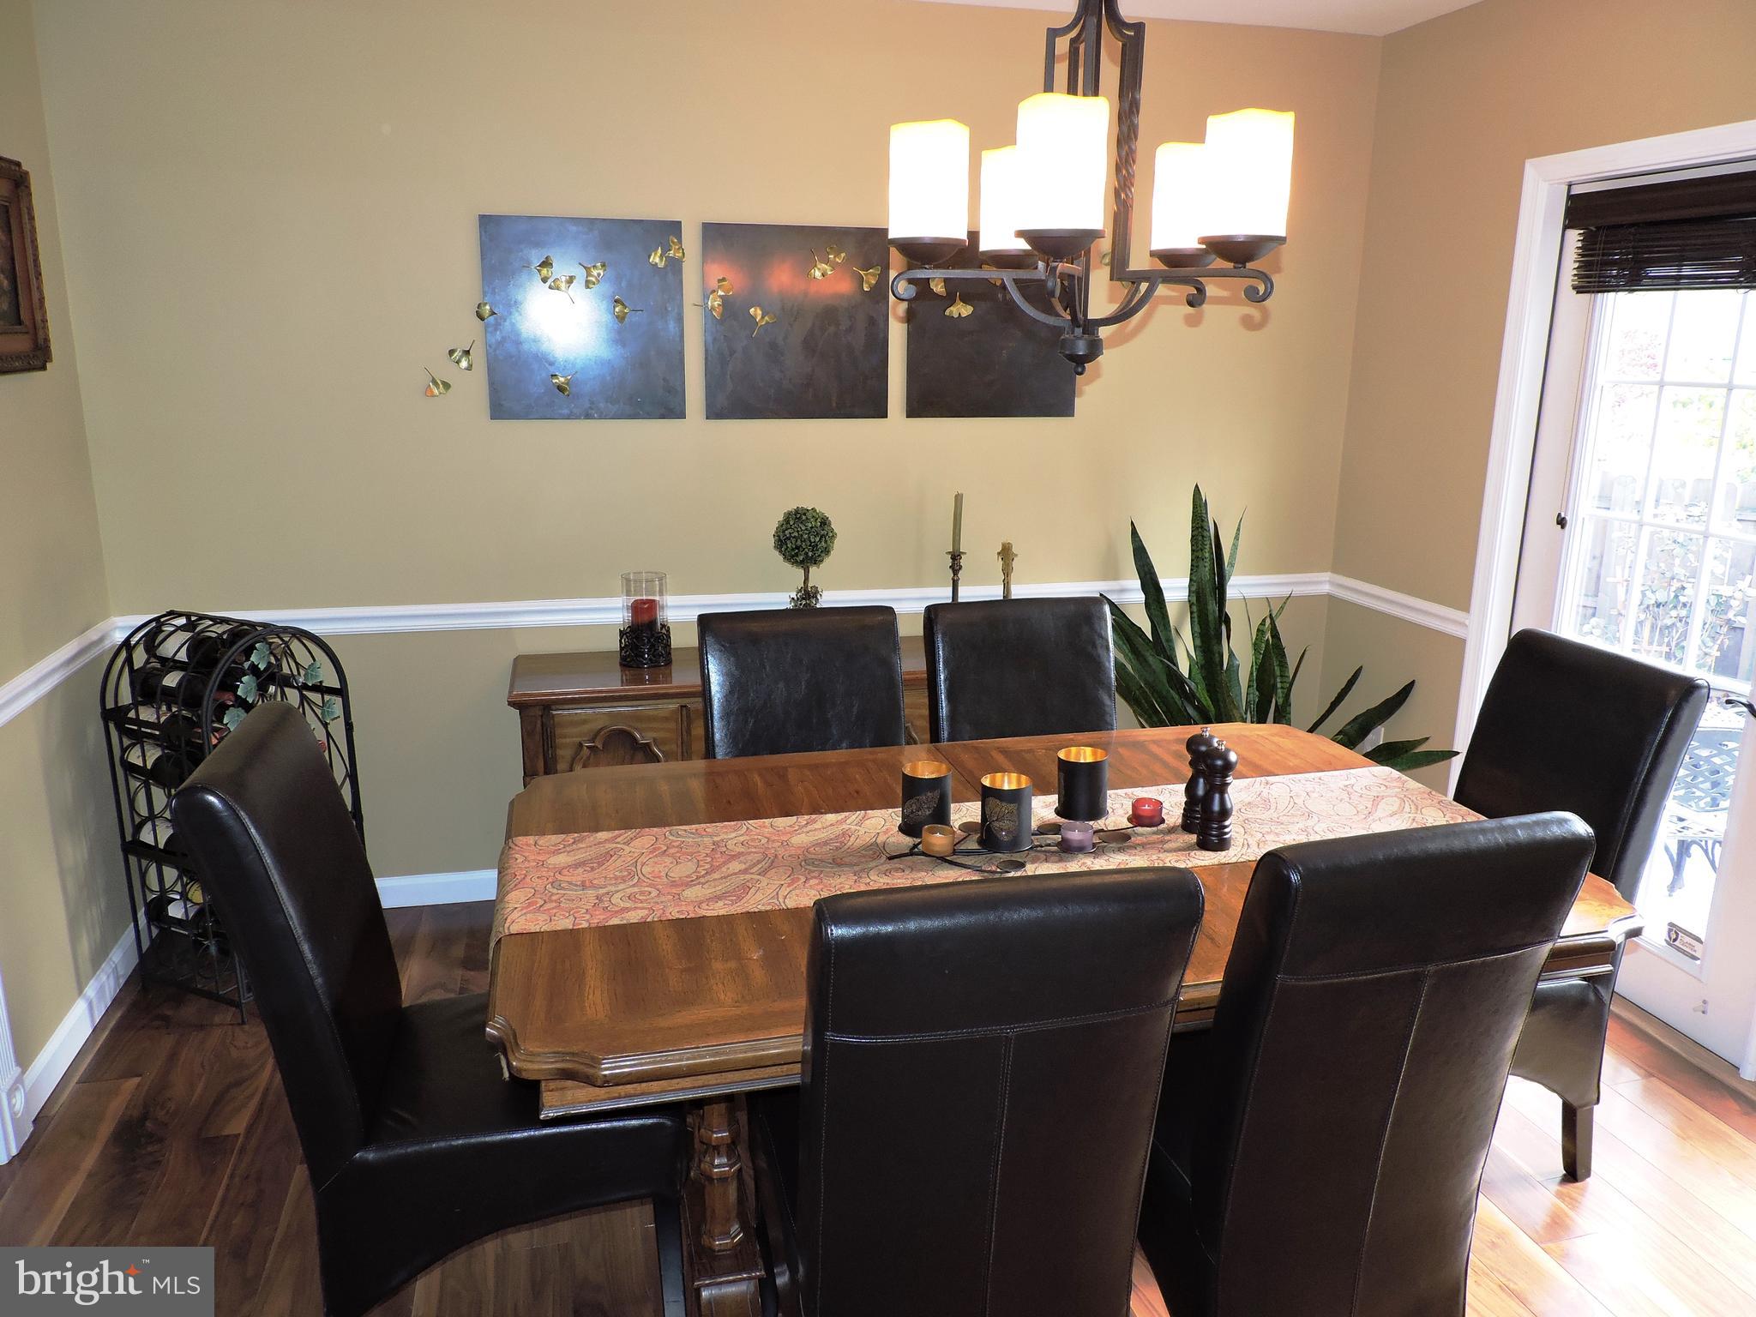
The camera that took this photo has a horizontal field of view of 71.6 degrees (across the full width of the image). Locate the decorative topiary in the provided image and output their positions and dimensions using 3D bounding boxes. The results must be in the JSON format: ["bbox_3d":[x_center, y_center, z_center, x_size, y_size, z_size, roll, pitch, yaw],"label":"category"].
[{"bbox_3d":[-0.193,-0.196,3.283,0.172,0.433,0.172,-3,14,-14],"label":"decorative topiary"}]

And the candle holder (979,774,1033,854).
[{"bbox_3d":[0.211,0.253,1.996,0.089,0.107,0.089,1,14,0],"label":"candle holder"}]

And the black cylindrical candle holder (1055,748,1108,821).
[{"bbox_3d":[0.361,0.220,2.135,0.089,0.106,0.089,1,14,0],"label":"black cylindrical candle holder"}]

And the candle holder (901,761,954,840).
[{"bbox_3d":[0.083,0.238,2.051,0.089,0.106,0.089,1,14,0],"label":"candle holder"}]

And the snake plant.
[{"bbox_3d":[1.037,0.147,3.424,0.840,1.180,0.740,-3,14,-14],"label":"snake plant"}]

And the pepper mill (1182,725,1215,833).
[{"bbox_3d":[0.555,0.204,2.076,0.058,0.181,0.058,-3,14,-14],"label":"pepper mill"}]

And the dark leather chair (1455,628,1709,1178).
[{"bbox_3d":[1.089,0.490,2.380,0.625,1.020,0.455,-3,14,-14],"label":"dark leather chair"}]

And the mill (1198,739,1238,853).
[{"bbox_3d":[0.560,0.223,1.997,0.058,0.182,0.058,-3,14,-14],"label":"mill"}]

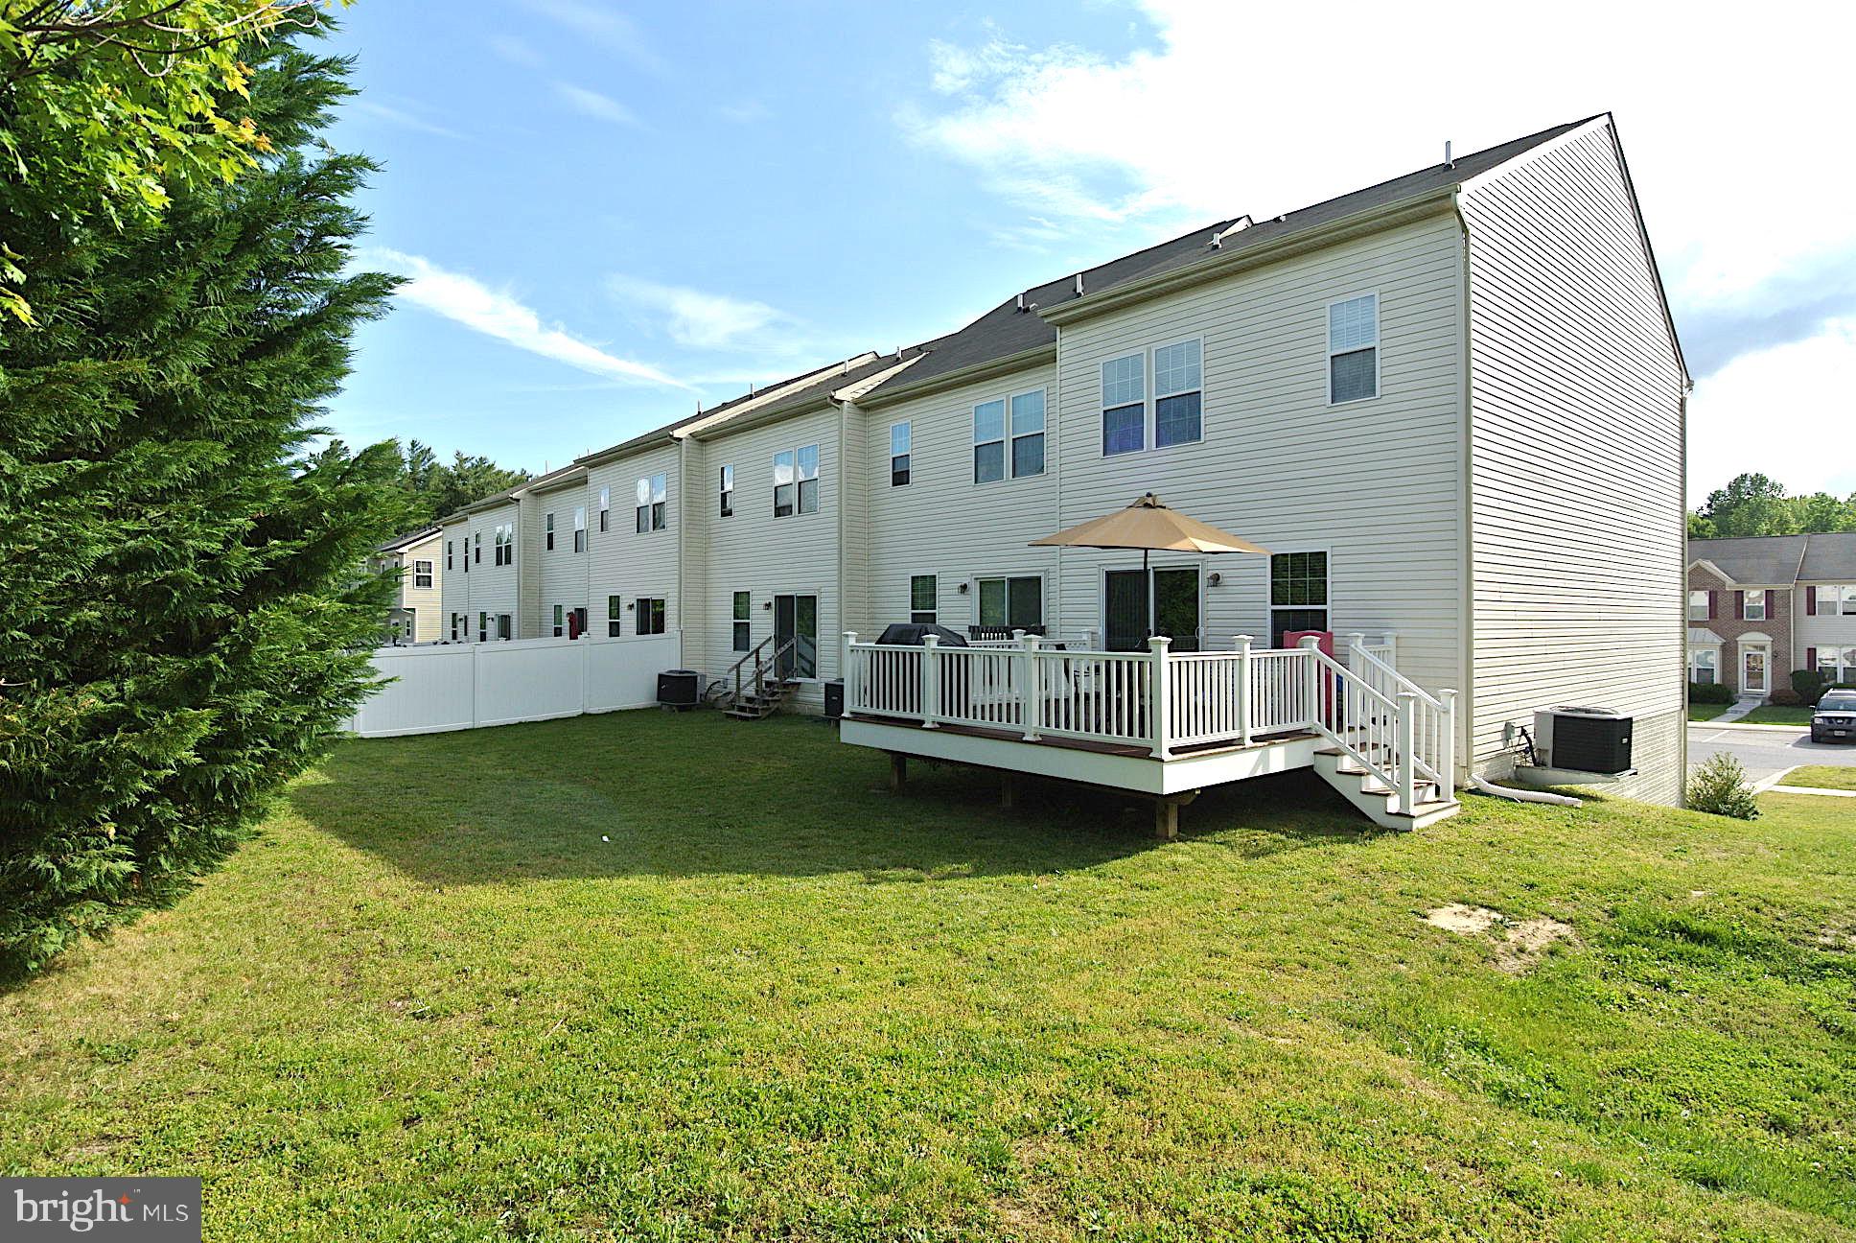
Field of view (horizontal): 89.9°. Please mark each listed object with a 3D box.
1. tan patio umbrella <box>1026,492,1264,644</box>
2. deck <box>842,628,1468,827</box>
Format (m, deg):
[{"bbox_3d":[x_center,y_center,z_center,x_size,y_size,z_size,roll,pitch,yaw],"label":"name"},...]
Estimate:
[{"bbox_3d":[2.362,-0.100,10.000,2.600,2.560,2.450,0,0,5],"label":"tan patio umbrella"},{"bbox_3d":[2.542,0.997,10.854,4.624,1.713,5.757,0,0,-40],"label":"deck"}]

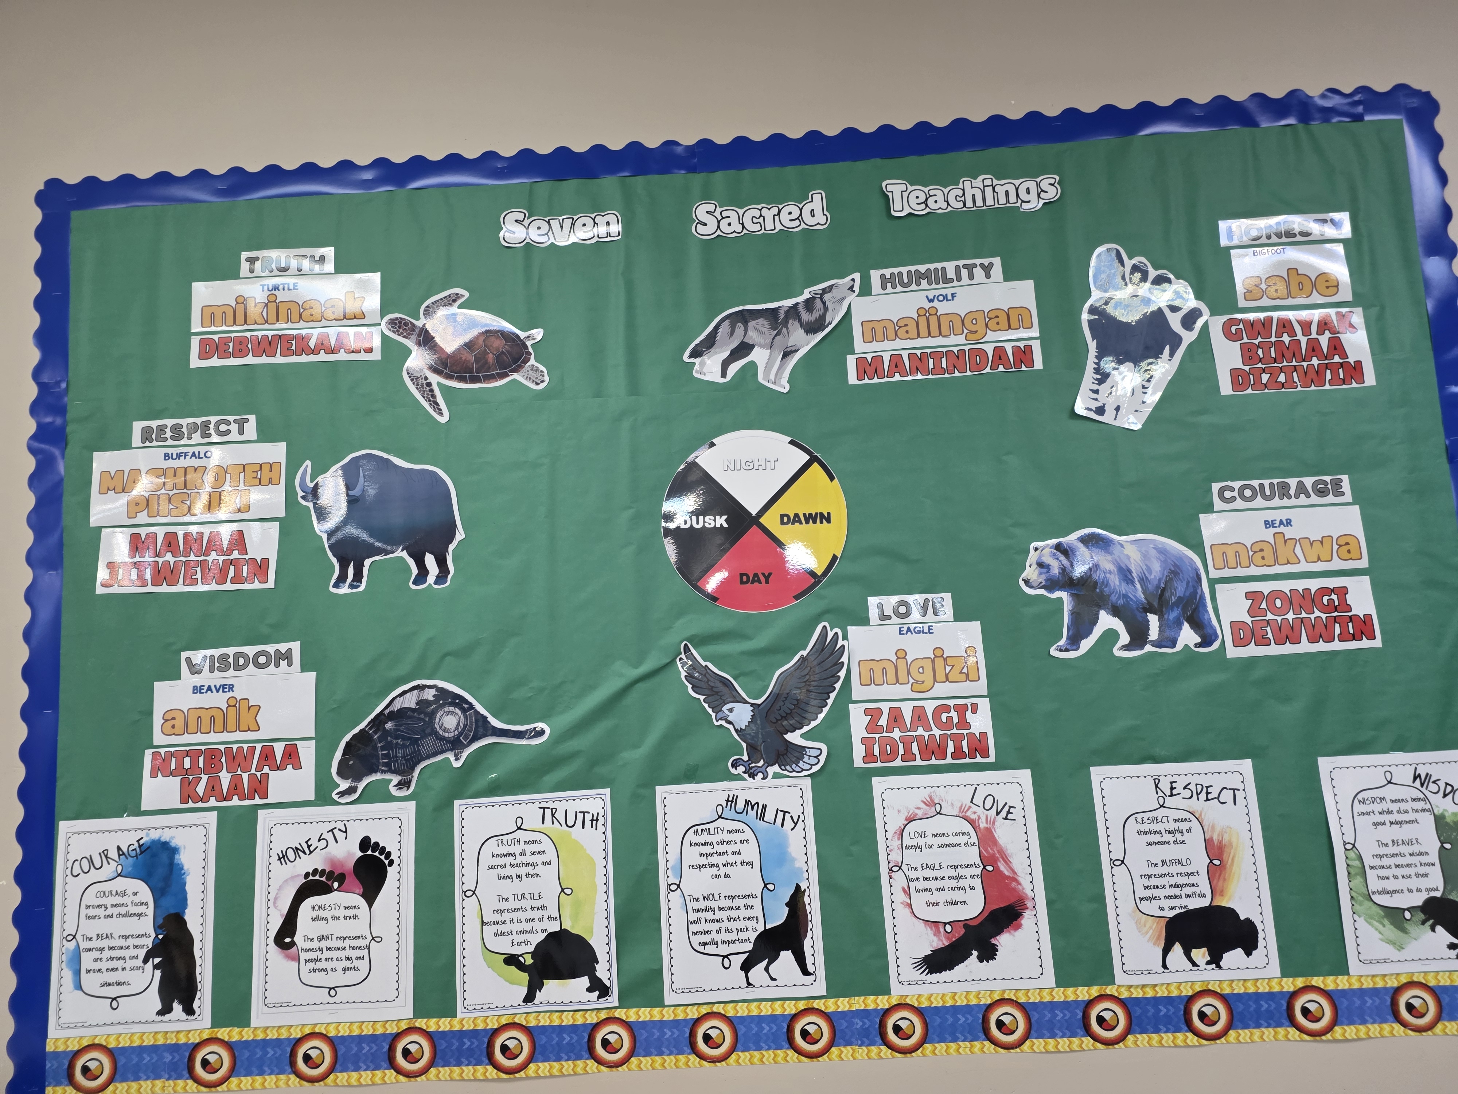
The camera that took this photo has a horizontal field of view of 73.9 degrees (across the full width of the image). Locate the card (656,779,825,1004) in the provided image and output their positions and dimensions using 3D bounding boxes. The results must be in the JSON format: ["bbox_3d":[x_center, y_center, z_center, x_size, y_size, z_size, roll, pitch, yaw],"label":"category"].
[{"bbox_3d":[0.015,0.460,1.302,0.216,0.279,0.004,-3,-10,0],"label":"card"}]

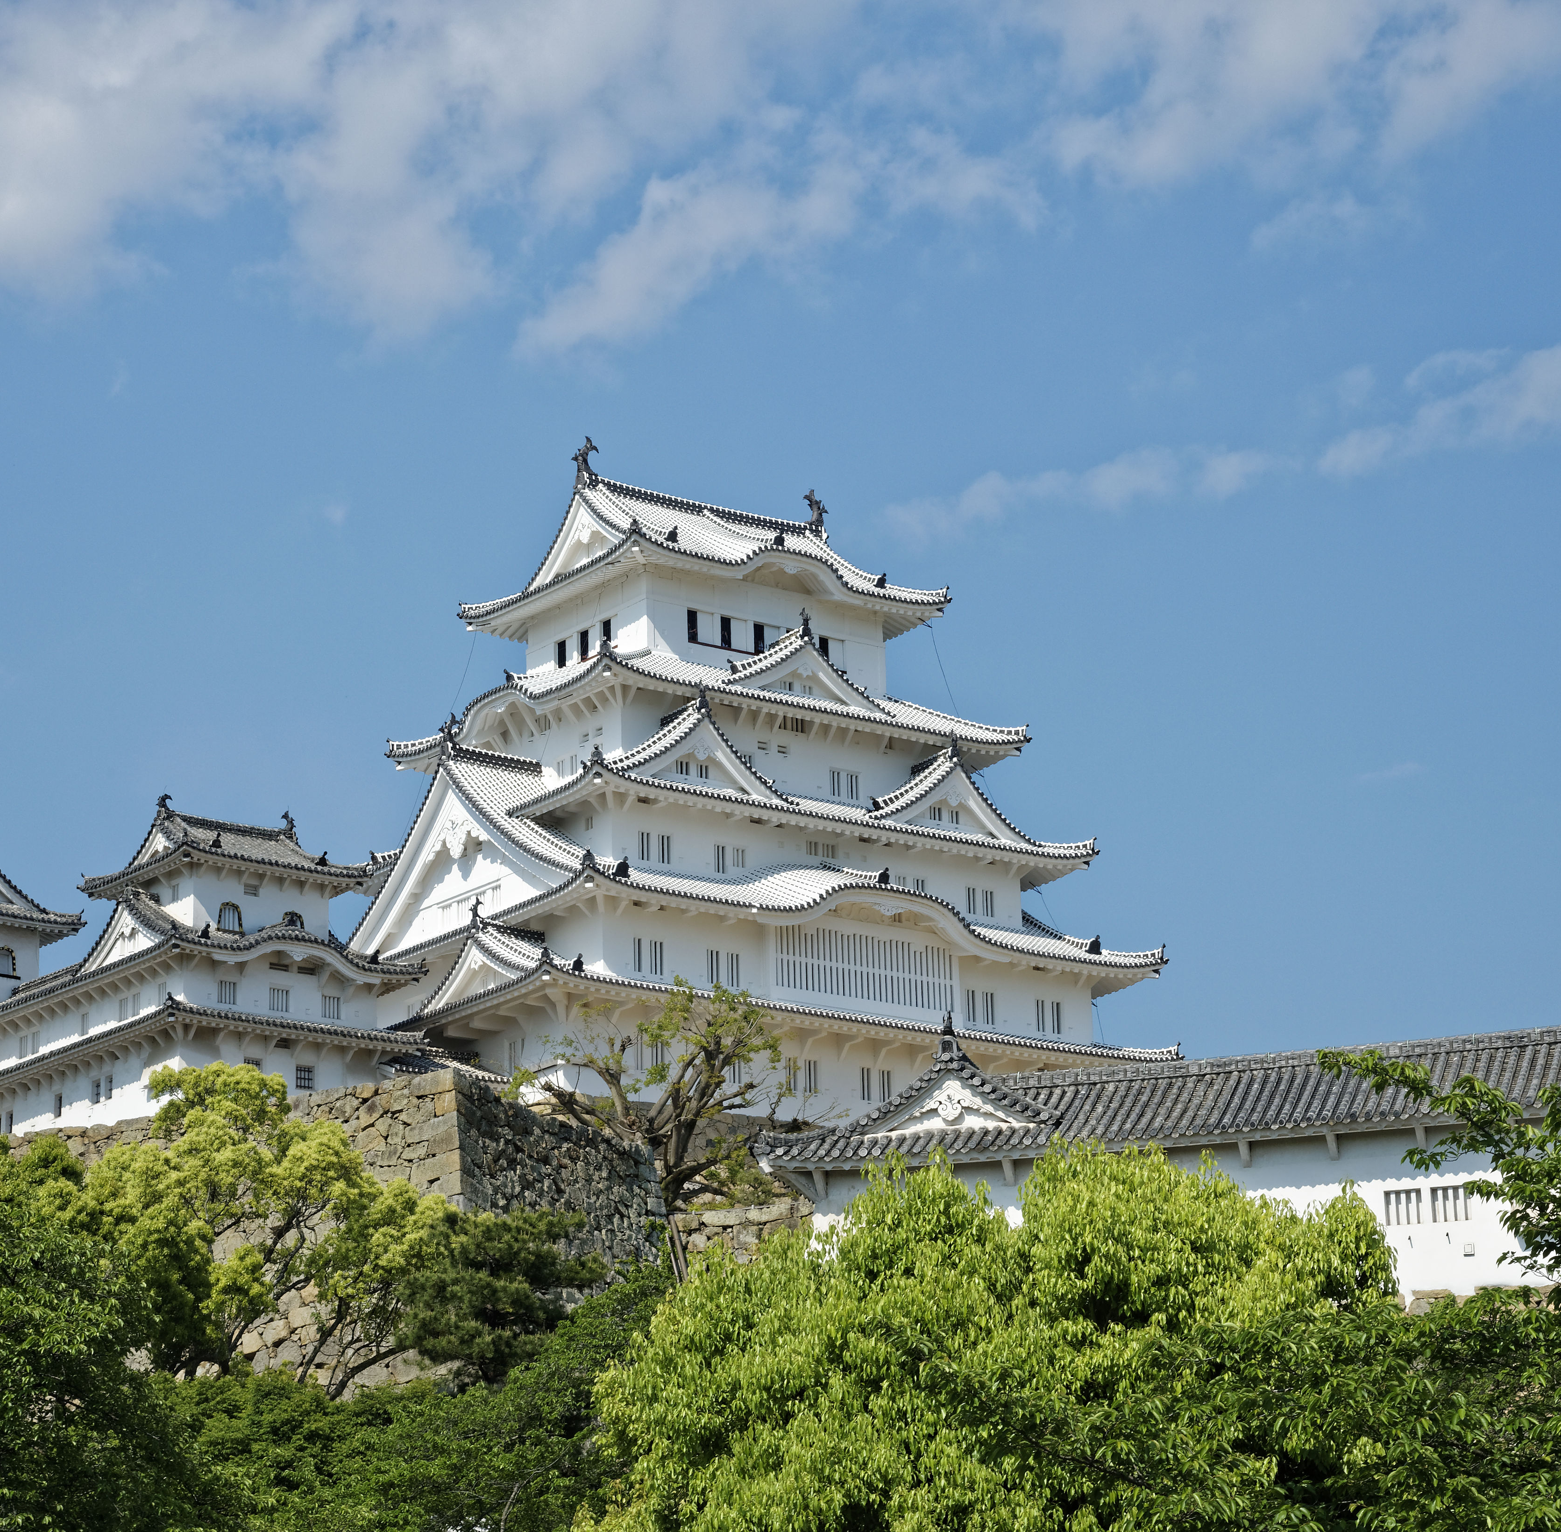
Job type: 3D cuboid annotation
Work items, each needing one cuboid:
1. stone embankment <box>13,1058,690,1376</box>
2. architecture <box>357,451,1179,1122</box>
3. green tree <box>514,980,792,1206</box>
[{"bbox_3d":[-15.800,18.790,157.820,24.000,12.000,16.000,-10,-18,35],"label":"stone embankment"},{"bbox_3d":[-3.120,2.160,196.210,33.800,33.200,26.500,10,-18,-34],"label":"architecture"},{"bbox_3d":[-4.600,11.670,157.080,10.200,8.400,8.500,0,-14,-2],"label":"green tree"}]

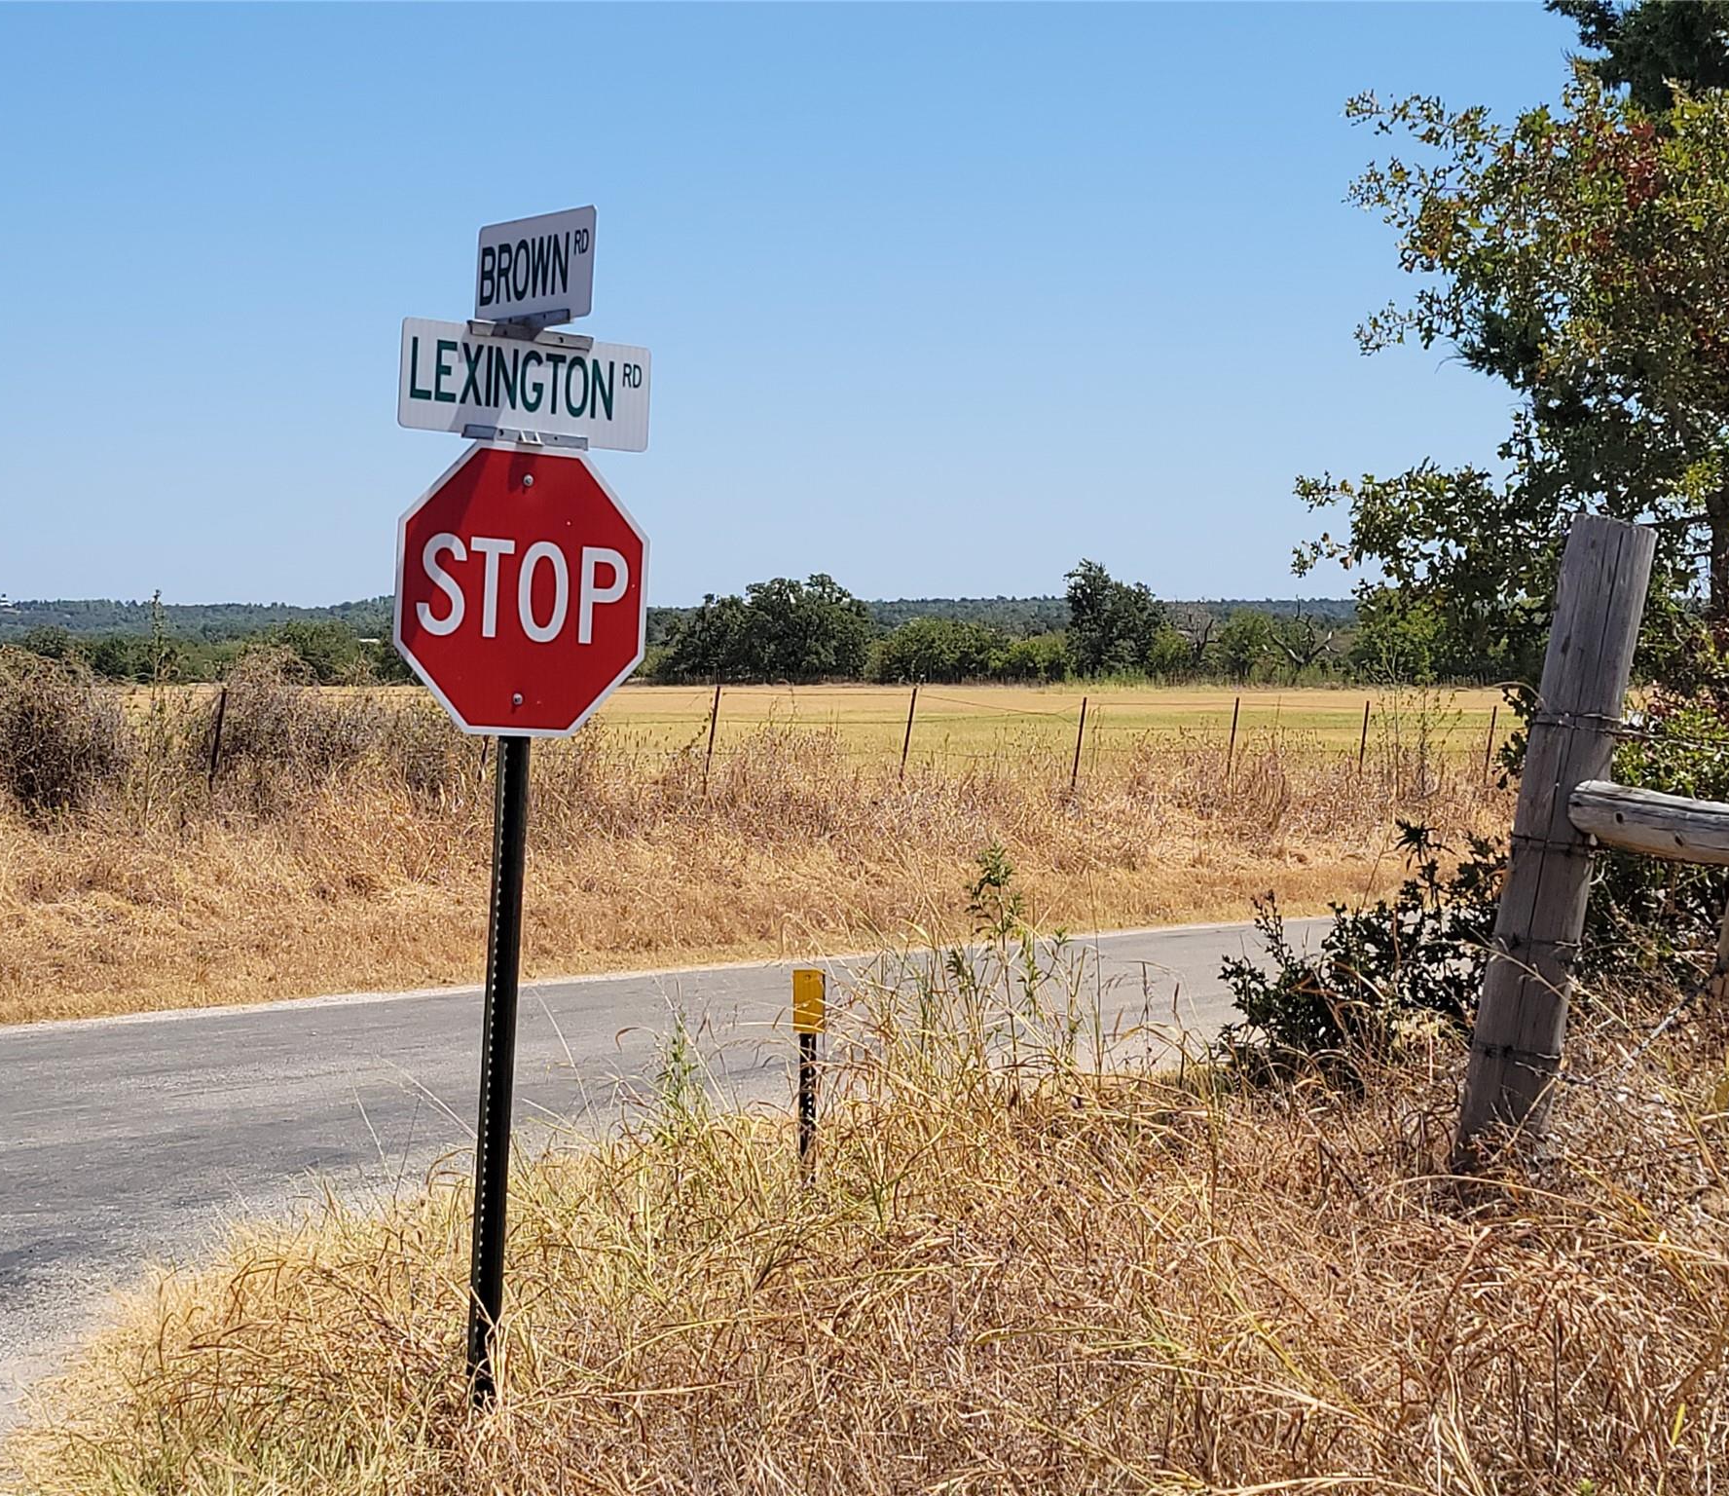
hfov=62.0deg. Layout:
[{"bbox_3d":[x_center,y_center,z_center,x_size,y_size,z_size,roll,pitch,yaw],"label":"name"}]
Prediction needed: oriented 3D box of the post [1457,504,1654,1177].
[{"bbox_3d":[1.827,0.282,3.804,0.210,1.753,0.210,9,5,26],"label":"post"}]

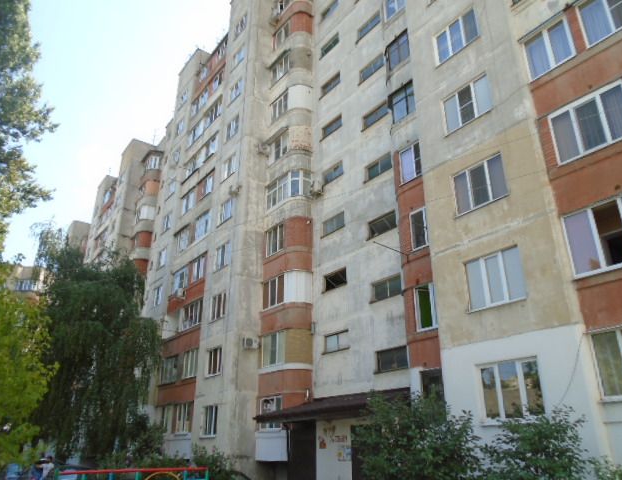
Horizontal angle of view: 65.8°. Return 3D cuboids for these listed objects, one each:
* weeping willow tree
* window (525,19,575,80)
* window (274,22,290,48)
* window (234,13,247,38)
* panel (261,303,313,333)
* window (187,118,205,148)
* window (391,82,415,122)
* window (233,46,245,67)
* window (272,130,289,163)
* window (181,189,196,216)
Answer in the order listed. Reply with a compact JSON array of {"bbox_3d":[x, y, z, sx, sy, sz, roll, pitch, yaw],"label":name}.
[{"bbox_3d":[-9.977,5.597,24.439,5.800,11.300,5.800,17,-29,-35],"label":"weeping willow tree"},{"bbox_3d":[6.491,-5.166,13.114,0.150,1.318,1.216,17,-29,-34],"label":"window"},{"bbox_3d":[-1.811,-12.982,30.635,0.160,1.414,1.798,17,-28,-34],"label":"window"},{"bbox_3d":[-4.857,-14.893,33.627,0.154,1.302,1.589,17,-29,-35],"label":"window"},{"bbox_3d":[-1.221,3.941,23.524,1.162,1.303,2.777,17,-28,-34],"label":"panel"},{"bbox_3d":[-8.351,-7.839,35.085,0.170,1.489,2.374,17,-29,-34],"label":"window"},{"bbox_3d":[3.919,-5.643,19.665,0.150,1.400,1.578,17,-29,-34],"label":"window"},{"bbox_3d":[-4.883,-12.232,32.444,0.170,1.277,1.589,17,-29,-34],"label":"window"},{"bbox_3d":[-1.709,-5.188,27.181,0.160,1.434,1.818,17,-28,-34],"label":"window"},{"bbox_3d":[-8.330,-2.531,33.060,0.160,1.535,2.020,17,-28,-34],"label":"window"}]

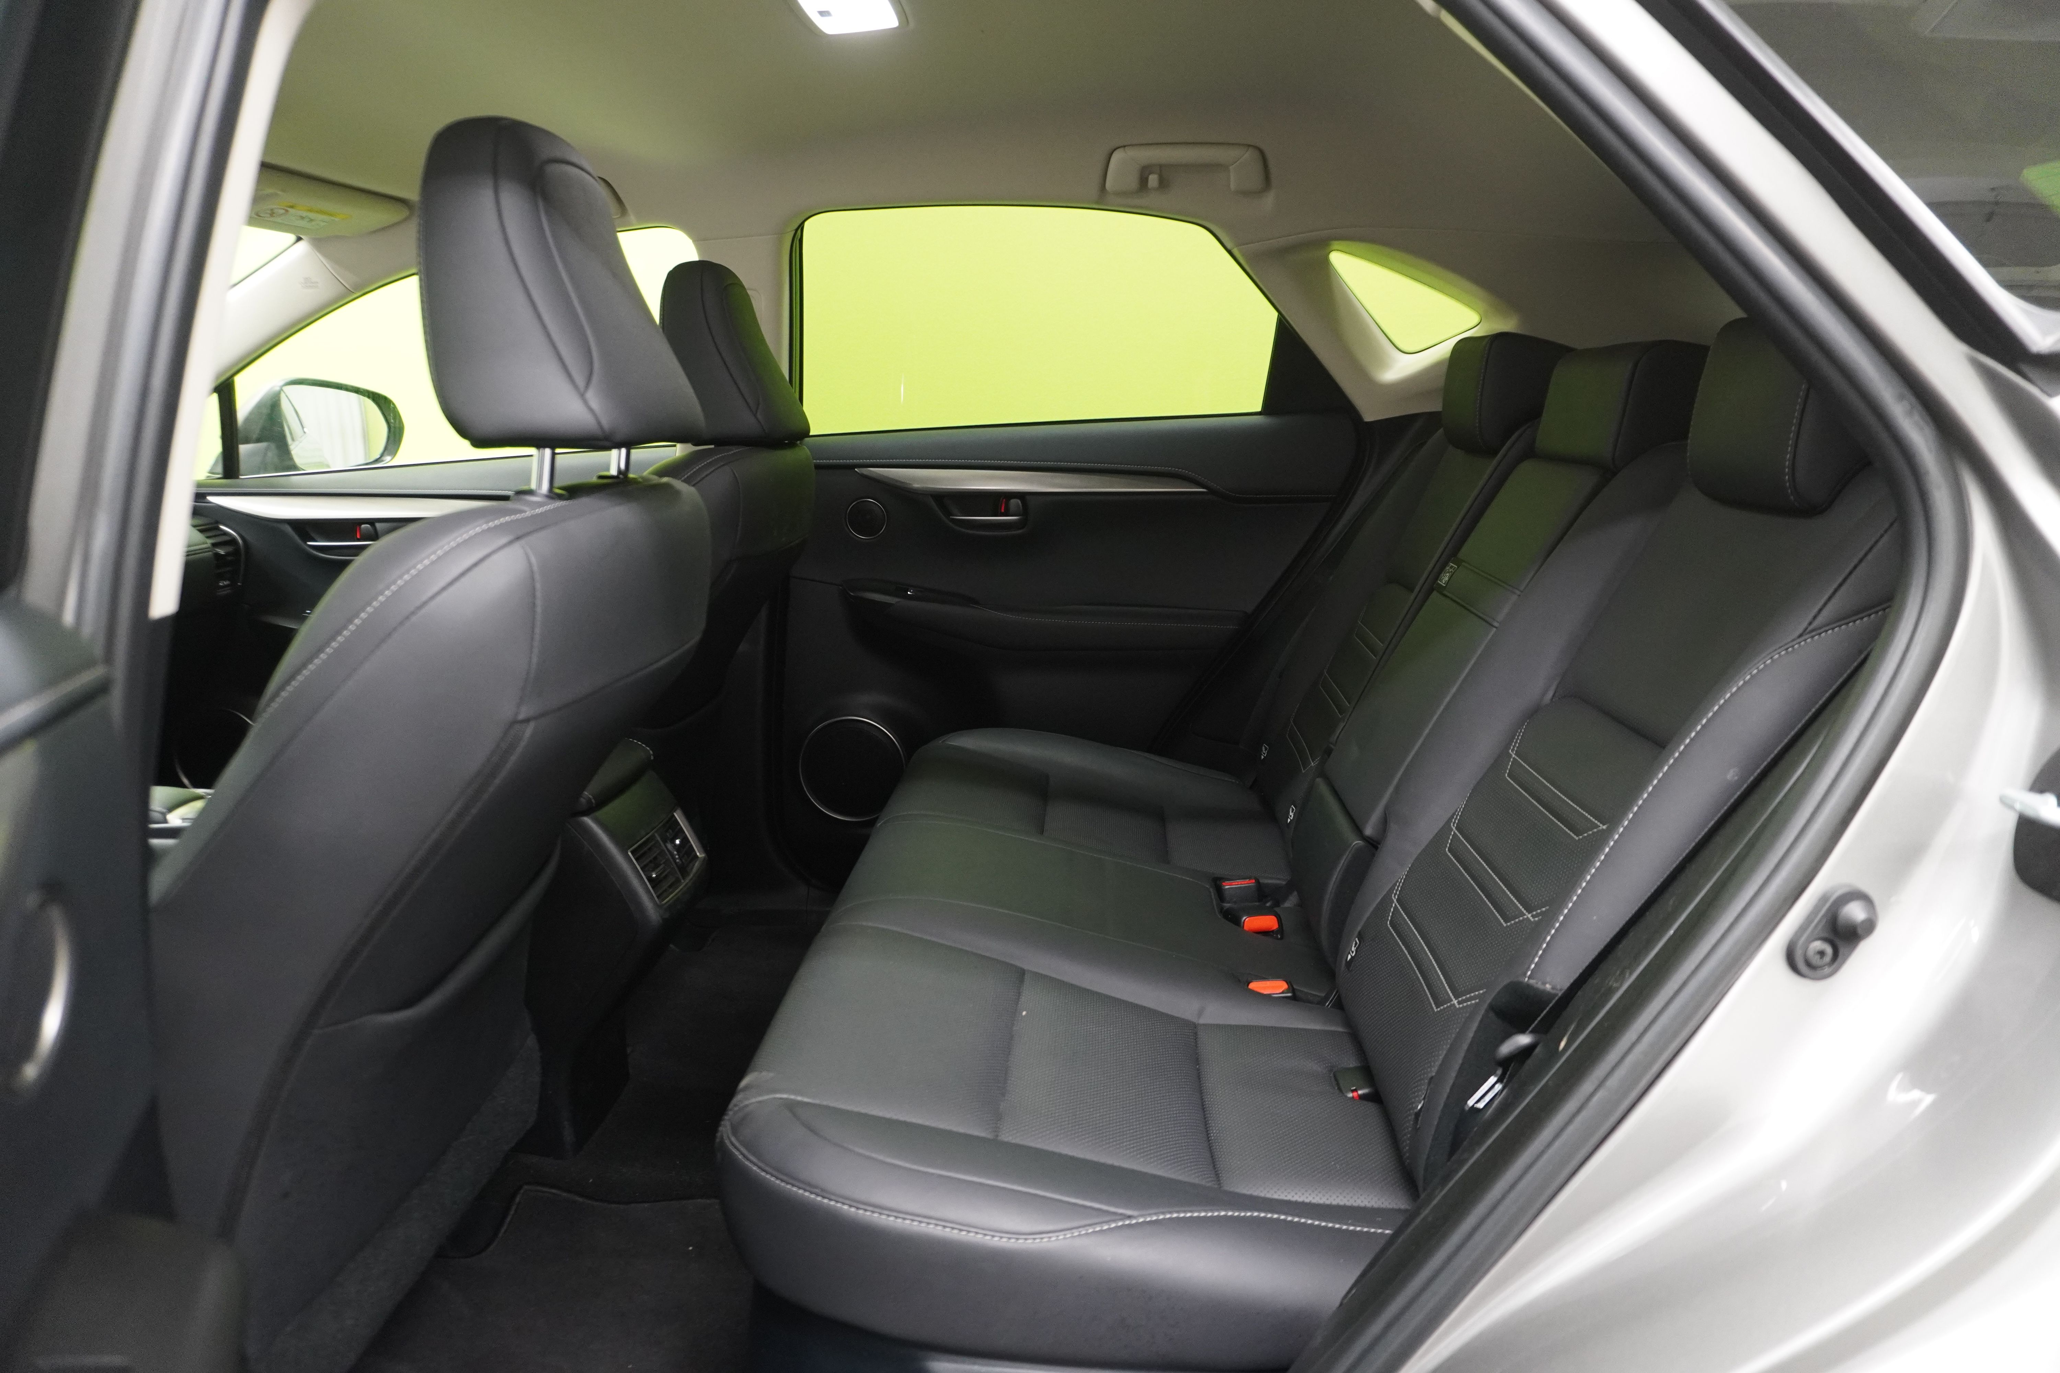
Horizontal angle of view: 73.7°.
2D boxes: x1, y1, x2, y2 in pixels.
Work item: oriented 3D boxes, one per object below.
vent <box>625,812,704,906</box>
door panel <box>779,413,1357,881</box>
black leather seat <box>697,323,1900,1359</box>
[{"bbox_3d":[-0.405,0.190,1.515,0.030,0.065,0.148,-27,9,8],"label":"vent"},{"bbox_3d":[0.046,-0.045,2.159,0.900,0.750,0.120,1,12,3],"label":"door panel"},{"bbox_3d":[0.234,-0.006,1.441,0.900,0.730,1.300,1,12,3],"label":"black leather seat"}]

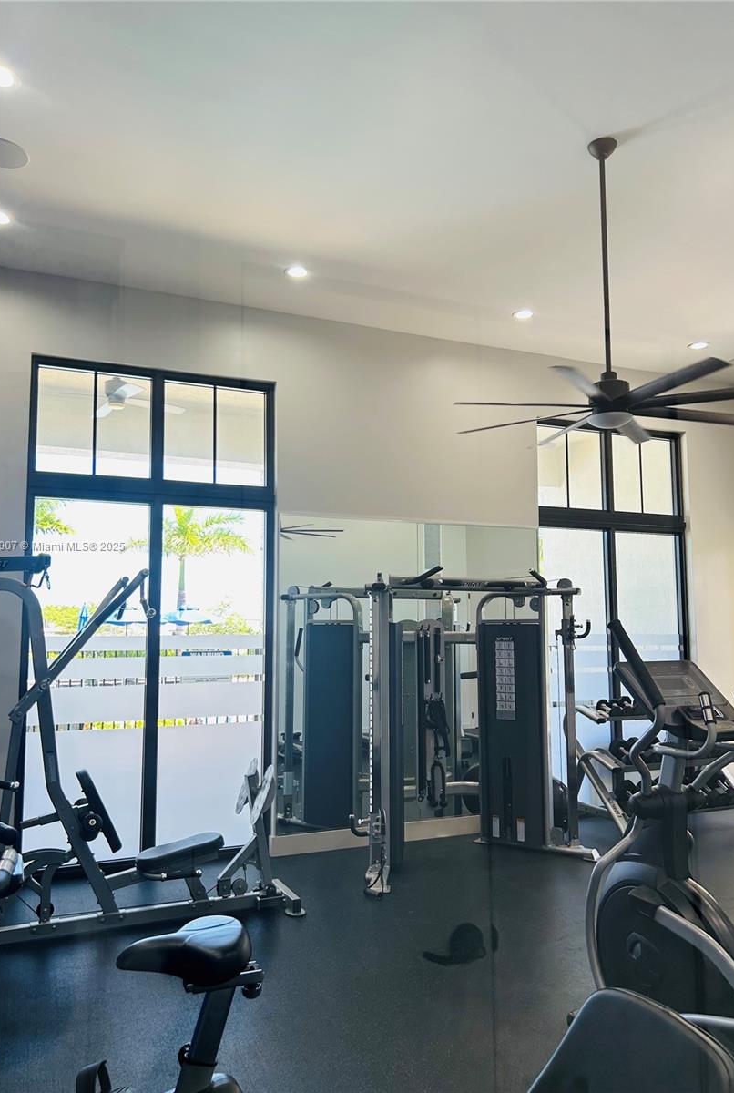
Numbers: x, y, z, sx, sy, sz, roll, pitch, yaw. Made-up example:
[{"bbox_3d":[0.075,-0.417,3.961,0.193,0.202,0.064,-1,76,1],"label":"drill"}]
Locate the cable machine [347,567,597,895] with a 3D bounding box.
[{"bbox_3d":[0.693,1.260,6.130,1.951,2.109,0.910,2,-6,-23],"label":"cable machine"}]

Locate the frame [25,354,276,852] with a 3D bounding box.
[{"bbox_3d":[-1.559,0.492,6.026,1.788,3.614,0.122,2,-6,-23],"label":"frame"}]

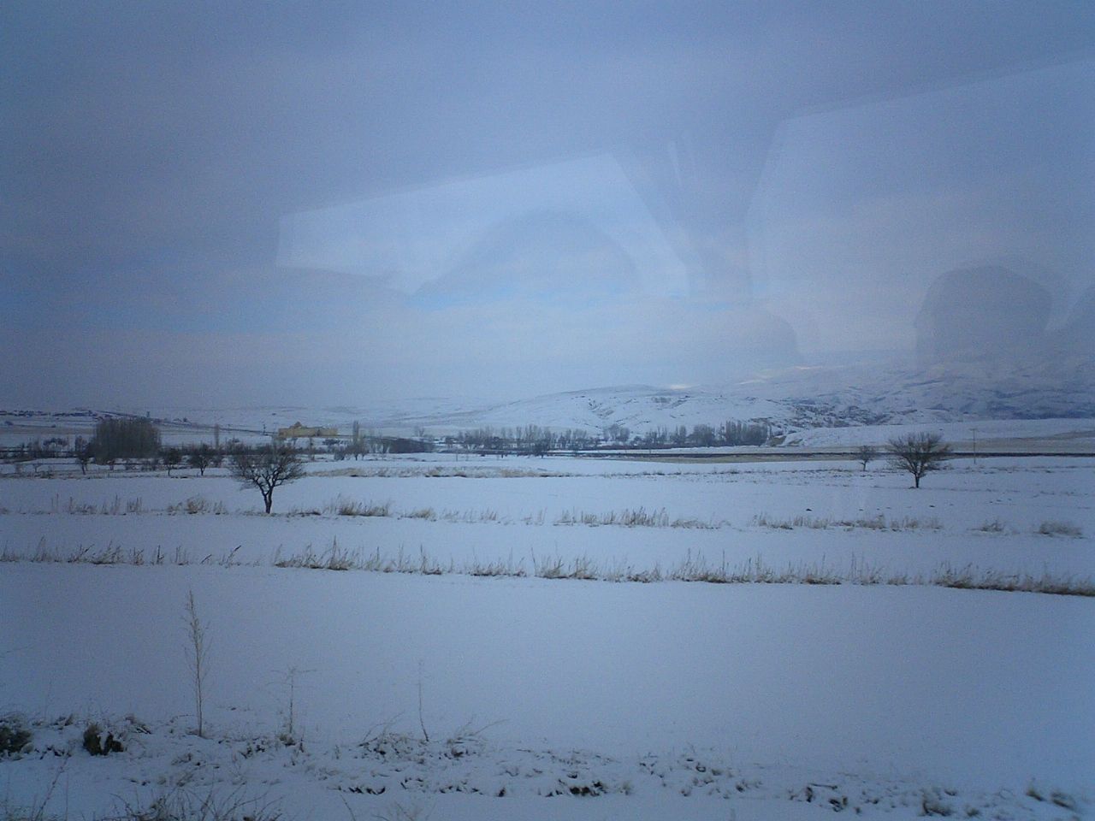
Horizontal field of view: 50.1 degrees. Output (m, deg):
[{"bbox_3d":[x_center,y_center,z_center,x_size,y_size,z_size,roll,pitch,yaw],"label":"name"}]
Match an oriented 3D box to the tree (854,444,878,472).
[{"bbox_3d":[40.838,5.975,150.000,3.000,3.500,2.900,0,-1,15],"label":"tree"}]

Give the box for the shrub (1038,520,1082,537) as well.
[{"bbox_3d":[24.976,5.749,57.000,2.100,0.800,1.400,-1,-1,22],"label":"shrub"}]

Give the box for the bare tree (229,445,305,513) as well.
[{"bbox_3d":[-16.995,4.177,71.000,4.400,4.150,4.200,0,-1,-13],"label":"bare tree"}]

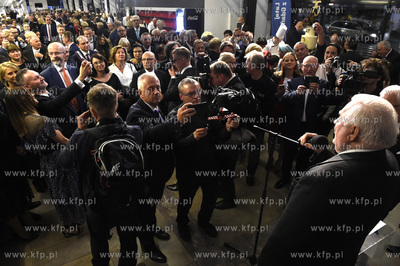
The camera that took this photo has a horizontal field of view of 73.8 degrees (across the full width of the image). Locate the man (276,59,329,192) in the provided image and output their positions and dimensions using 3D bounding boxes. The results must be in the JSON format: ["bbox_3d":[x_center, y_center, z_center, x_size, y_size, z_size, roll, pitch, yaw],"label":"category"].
[{"bbox_3d":[1.241,-0.035,3.227,0.580,1.700,0.420,7,29,13],"label":"man"}]

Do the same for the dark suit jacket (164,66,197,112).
[{"bbox_3d":[-0.235,-0.500,3.425,0.450,0.760,0.520,-3,28,-5],"label":"dark suit jacket"}]

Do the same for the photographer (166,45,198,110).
[{"bbox_3d":[-0.237,-0.102,3.266,0.480,1.826,0.520,-1,27,-3],"label":"photographer"}]

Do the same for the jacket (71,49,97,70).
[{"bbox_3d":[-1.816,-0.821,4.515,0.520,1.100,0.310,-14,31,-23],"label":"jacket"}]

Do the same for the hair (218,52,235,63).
[{"bbox_3d":[0.315,-0.865,3.078,0.165,0.120,0.190,-20,34,-32],"label":"hair"}]

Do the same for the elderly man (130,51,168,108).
[{"bbox_3d":[-0.587,-0.173,3.492,0.520,1.740,0.320,-2,28,-2],"label":"elderly man"}]

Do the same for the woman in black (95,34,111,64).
[{"bbox_3d":[-2.120,-1.373,6.060,0.480,1.640,0.360,-6,27,-10],"label":"woman in black"}]

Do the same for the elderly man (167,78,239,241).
[{"bbox_3d":[0.002,0.349,2.466,0.660,1.720,0.520,-14,29,-23],"label":"elderly man"}]

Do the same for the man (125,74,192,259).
[{"bbox_3d":[-0.345,0.371,2.368,0.620,1.780,0.580,20,33,35],"label":"man"}]

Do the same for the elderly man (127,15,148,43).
[{"bbox_3d":[-1.349,-1.676,6.194,0.540,1.936,0.340,-9,29,-17],"label":"elderly man"}]

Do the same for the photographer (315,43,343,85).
[{"bbox_3d":[1.735,-0.443,4.033,0.520,1.728,0.450,13,30,24],"label":"photographer"}]

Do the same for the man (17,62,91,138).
[{"bbox_3d":[-1.299,0.226,2.671,0.720,1.788,0.520,10,29,19],"label":"man"}]

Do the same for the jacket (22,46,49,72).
[{"bbox_3d":[-2.924,-1.199,5.033,0.380,0.720,0.580,14,30,27],"label":"jacket"}]

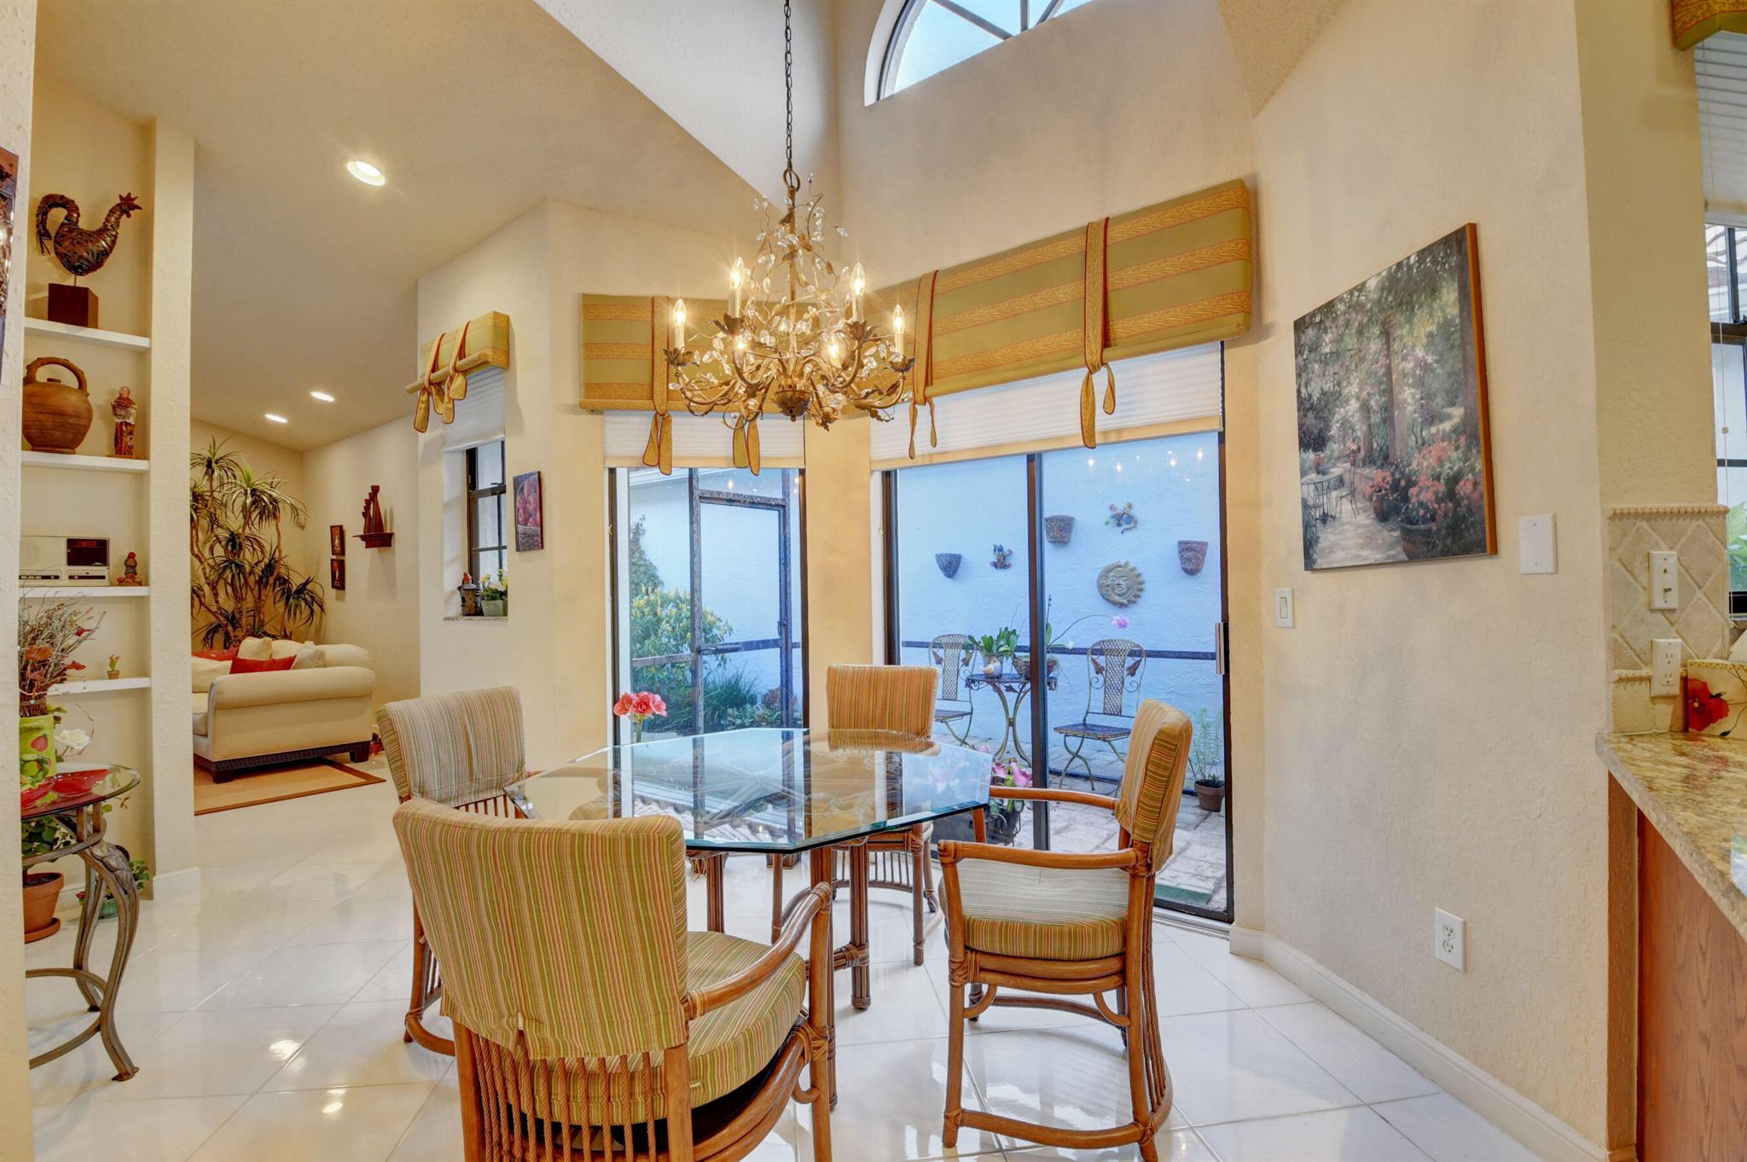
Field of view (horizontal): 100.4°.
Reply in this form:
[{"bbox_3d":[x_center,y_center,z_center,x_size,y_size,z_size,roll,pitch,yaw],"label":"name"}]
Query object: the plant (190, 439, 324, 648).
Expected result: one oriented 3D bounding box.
[{"bbox_3d":[-6.000,0.034,6.981,1.250,2.780,1.250,-1,-1,37],"label":"plant"}]

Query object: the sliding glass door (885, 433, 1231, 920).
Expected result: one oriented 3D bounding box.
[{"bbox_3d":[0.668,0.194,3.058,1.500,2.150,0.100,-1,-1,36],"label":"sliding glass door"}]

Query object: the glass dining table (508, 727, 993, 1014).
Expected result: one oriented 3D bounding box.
[{"bbox_3d":[-0.296,0.901,2.038,1.220,0.740,1.220,-1,-1,10],"label":"glass dining table"}]

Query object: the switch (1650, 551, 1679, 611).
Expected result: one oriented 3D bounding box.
[{"bbox_3d":[1.549,0.001,1.425,0.071,0.115,0.011,-1,-1,-10],"label":"switch"}]

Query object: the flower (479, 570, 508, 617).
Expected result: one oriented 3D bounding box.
[{"bbox_3d":[-2.022,0.063,3.925,0.190,0.250,0.160,-2,-2,36],"label":"flower"}]

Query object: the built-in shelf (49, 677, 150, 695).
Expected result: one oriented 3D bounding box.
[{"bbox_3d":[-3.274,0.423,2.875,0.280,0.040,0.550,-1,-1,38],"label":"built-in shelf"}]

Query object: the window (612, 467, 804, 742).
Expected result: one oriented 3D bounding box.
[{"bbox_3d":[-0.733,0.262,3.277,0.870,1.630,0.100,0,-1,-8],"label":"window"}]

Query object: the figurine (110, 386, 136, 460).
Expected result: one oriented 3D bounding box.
[{"bbox_3d":[-3.039,-0.640,2.950,0.085,0.295,0.090,-2,-2,43],"label":"figurine"}]

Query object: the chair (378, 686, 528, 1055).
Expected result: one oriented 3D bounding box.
[{"bbox_3d":[-1.004,0.791,2.080,0.540,0.920,0.560,-1,-2,21],"label":"chair"}]

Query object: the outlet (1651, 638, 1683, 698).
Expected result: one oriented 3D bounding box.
[{"bbox_3d":[1.556,0.170,1.425,0.071,0.115,0.009,-1,-1,-10],"label":"outlet"}]

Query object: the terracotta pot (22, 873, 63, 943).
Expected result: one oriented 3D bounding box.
[{"bbox_3d":[-3.161,1.225,2.725,0.220,0.200,0.220,-1,-1,39],"label":"terracotta pot"}]

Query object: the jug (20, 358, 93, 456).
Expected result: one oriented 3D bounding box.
[{"bbox_3d":[-3.214,-0.693,2.860,0.200,0.385,0.205,-2,-2,43],"label":"jug"}]

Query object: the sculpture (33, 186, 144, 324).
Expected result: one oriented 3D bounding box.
[{"bbox_3d":[-3.191,-1.302,2.953,0.300,0.560,0.130,0,-1,-30],"label":"sculpture"}]

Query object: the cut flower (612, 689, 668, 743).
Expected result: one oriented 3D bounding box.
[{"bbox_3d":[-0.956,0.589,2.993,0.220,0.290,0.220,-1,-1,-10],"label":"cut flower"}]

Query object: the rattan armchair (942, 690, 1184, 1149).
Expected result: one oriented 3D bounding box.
[{"bbox_3d":[0.456,0.763,1.744,0.540,0.920,0.560,-1,-1,14],"label":"rattan armchair"}]

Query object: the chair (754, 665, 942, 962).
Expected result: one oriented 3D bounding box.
[{"bbox_3d":[-0.017,0.818,2.720,0.600,0.915,0.620,-1,-1,15],"label":"chair"}]

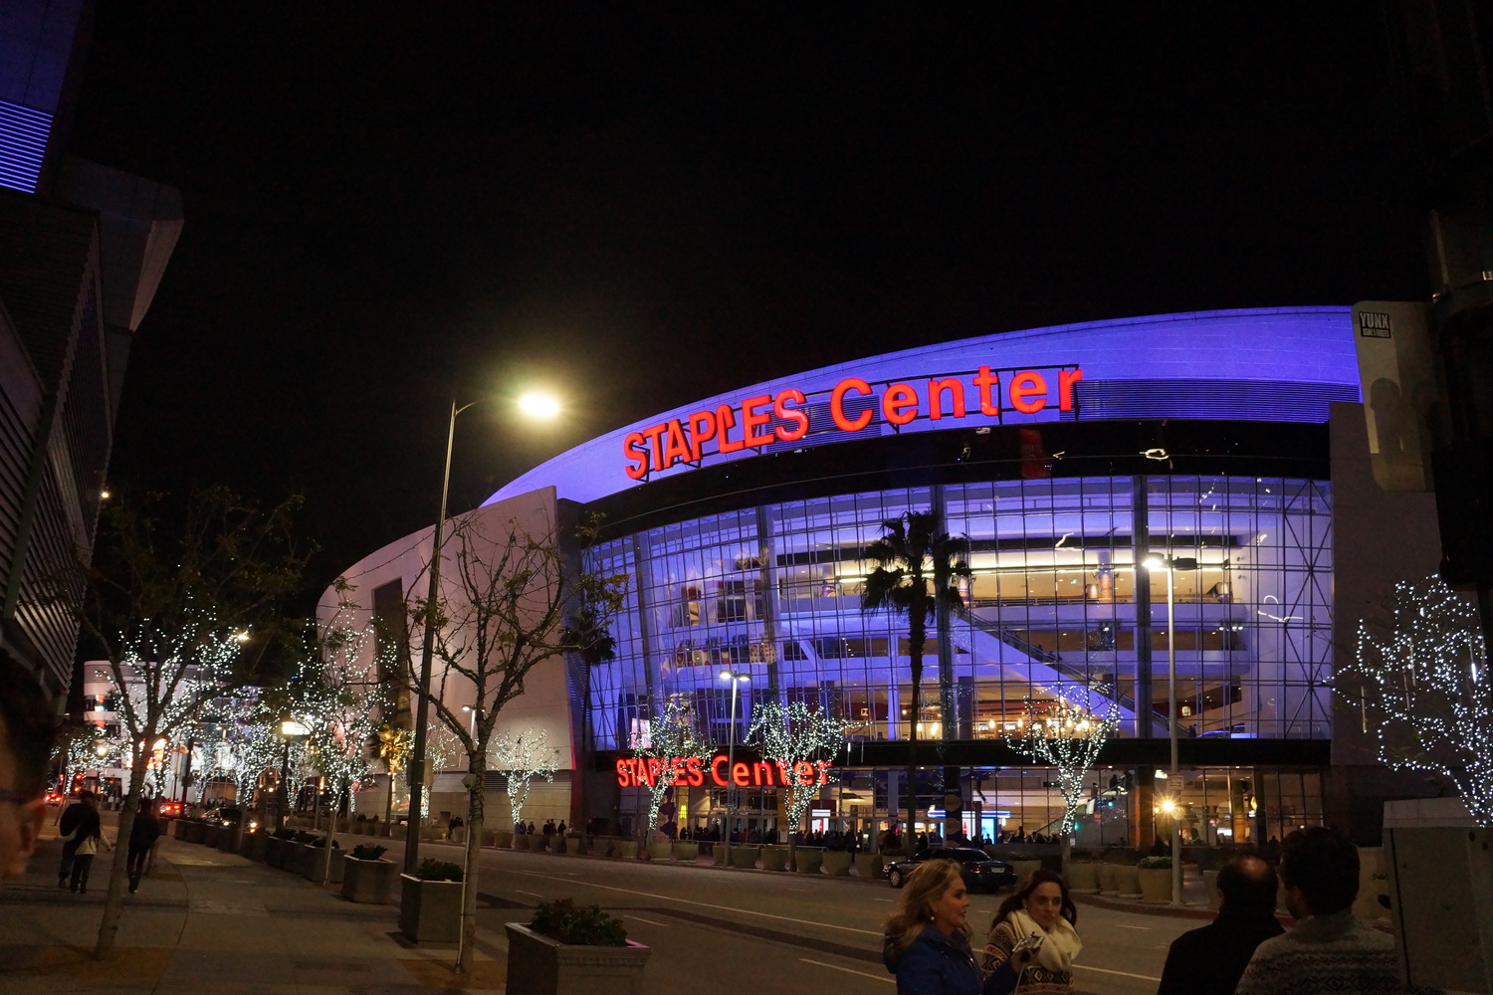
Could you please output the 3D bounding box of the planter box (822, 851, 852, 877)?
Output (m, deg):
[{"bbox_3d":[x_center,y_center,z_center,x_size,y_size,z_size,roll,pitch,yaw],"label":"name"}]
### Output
[{"bbox_3d":[3.259,12.998,39.744,1.000,0.840,1.000,1,-16,5],"label":"planter box"}]

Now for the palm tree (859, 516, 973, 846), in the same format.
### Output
[{"bbox_3d":[7.302,8.137,48.835,4.400,15.500,4.400,0,-16,8],"label":"palm tree"}]

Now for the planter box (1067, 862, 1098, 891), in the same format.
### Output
[{"bbox_3d":[11.994,13.508,39.986,1.240,0.930,1.240,-3,-17,16],"label":"planter box"}]

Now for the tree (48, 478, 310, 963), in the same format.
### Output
[{"bbox_3d":[-6.913,2.596,13.528,2.750,5.400,2.750,10,-18,-26],"label":"tree"}]

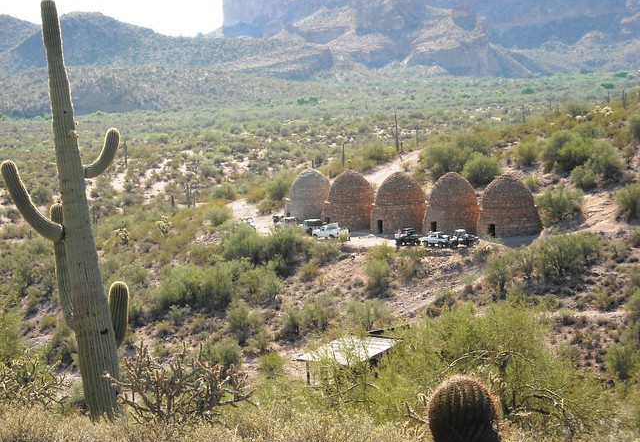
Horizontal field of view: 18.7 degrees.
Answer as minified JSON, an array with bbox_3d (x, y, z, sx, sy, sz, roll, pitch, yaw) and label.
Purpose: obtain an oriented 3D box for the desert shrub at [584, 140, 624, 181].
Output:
[{"bbox_3d":[36.052,-7.540,246.000,4.900,4.700,4.600,-2,4,0],"label":"desert shrub"}]

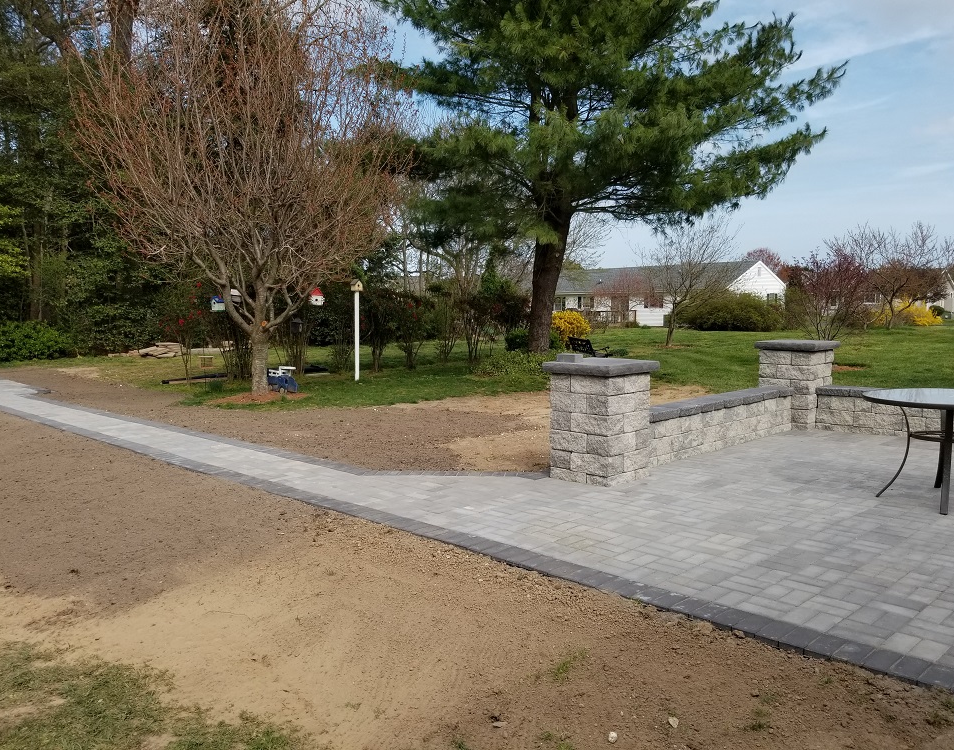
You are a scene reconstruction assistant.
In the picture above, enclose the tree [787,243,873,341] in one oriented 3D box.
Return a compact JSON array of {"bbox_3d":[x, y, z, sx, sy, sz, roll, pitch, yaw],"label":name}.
[{"bbox_3d":[7.956,-1.551,16.883,1.850,2.750,1.850,1,5,25],"label":"tree"}]

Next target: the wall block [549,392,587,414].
[{"bbox_3d":[0.802,0.216,6.034,0.205,0.153,0.362,-5,7,-43],"label":"wall block"}]

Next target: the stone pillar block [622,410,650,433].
[{"bbox_3d":[1.197,0.364,6.010,0.356,0.151,0.206,-5,7,-43],"label":"stone pillar block"}]

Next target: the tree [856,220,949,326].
[{"bbox_3d":[22.454,-5.292,39.761,4.600,5.600,4.500,2,6,29],"label":"tree"}]

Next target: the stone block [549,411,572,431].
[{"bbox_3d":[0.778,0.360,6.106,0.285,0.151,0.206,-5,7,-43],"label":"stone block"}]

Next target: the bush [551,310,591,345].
[{"bbox_3d":[2.957,-1.392,24.146,1.300,1.250,1.250,0,5,7],"label":"bush"}]

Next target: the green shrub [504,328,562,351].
[{"bbox_3d":[1.658,-0.948,22.269,1.650,0.720,1.200,0,5,4],"label":"green shrub"}]

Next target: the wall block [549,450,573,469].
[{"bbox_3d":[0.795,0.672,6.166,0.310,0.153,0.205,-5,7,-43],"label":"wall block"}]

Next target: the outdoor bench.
[{"bbox_3d":[2.565,-0.424,17.200,0.600,0.820,1.150,-3,5,-27],"label":"outdoor bench"}]

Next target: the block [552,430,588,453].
[{"bbox_3d":[0.802,0.520,6.038,0.206,0.151,0.356,-5,7,-43],"label":"block"}]

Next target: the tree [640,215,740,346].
[{"bbox_3d":[7.388,-3.339,26.302,3.400,4.650,3.300,0,5,16],"label":"tree"}]

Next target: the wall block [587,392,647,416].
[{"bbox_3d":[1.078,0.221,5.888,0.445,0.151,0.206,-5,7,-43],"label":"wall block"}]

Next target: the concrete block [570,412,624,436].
[{"bbox_3d":[0.945,0.382,5.897,0.205,0.153,0.362,-5,7,-43],"label":"concrete block"}]

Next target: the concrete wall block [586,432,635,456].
[{"bbox_3d":[1.049,0.531,5.884,0.356,0.151,0.206,-5,7,-43],"label":"concrete wall block"}]

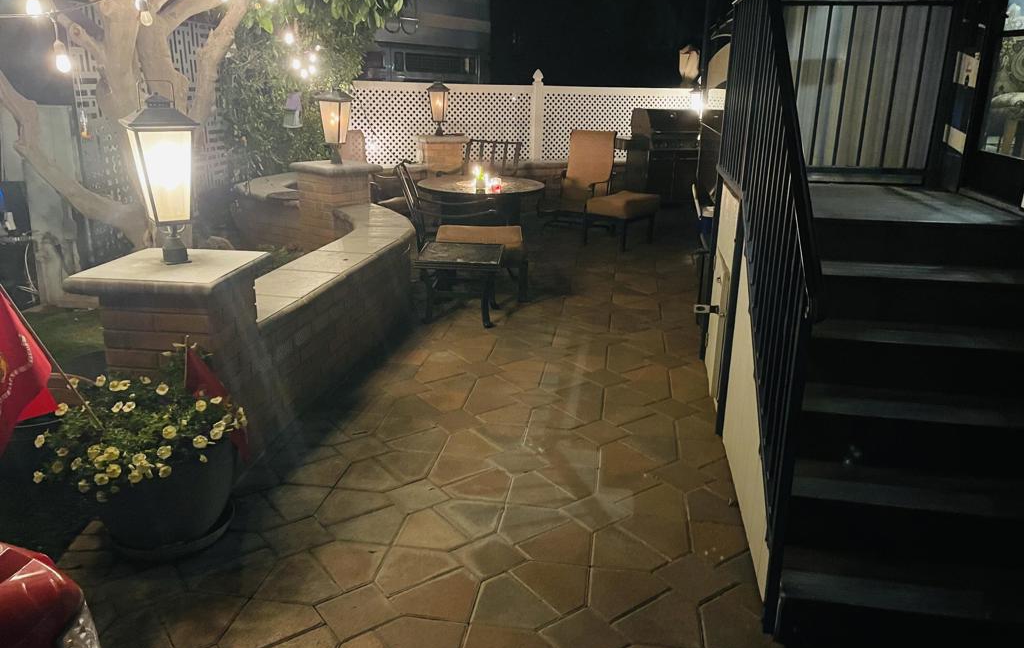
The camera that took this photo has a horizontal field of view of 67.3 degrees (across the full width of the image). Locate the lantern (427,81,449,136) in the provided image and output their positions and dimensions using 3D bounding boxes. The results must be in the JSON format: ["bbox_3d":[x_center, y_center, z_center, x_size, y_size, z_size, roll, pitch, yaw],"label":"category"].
[{"bbox_3d":[-0.886,-2.629,9.402,0.265,0.640,0.265,3,18,8],"label":"lantern"}]

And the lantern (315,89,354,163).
[{"bbox_3d":[-1.505,-1.692,6.554,0.270,0.630,0.270,5,18,13],"label":"lantern"}]

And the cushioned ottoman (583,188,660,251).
[{"bbox_3d":[1.065,-1.008,7.541,0.490,0.460,0.570,14,22,36],"label":"cushioned ottoman"}]

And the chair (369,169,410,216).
[{"bbox_3d":[-1.292,-1.335,7.598,0.740,1.030,0.660,17,24,41],"label":"chair"}]

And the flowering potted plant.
[{"bbox_3d":[-1.251,0.472,2.661,0.680,0.590,0.630,-8,20,-25],"label":"flowering potted plant"}]

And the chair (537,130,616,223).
[{"bbox_3d":[0.707,-1.507,8.179,0.650,1.040,0.740,11,21,30],"label":"chair"}]

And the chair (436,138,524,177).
[{"bbox_3d":[-0.285,-1.371,7.881,0.620,0.940,0.640,10,20,27],"label":"chair"}]

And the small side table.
[{"bbox_3d":[-0.338,-0.268,5.252,0.550,0.450,0.560,1,18,2],"label":"small side table"}]

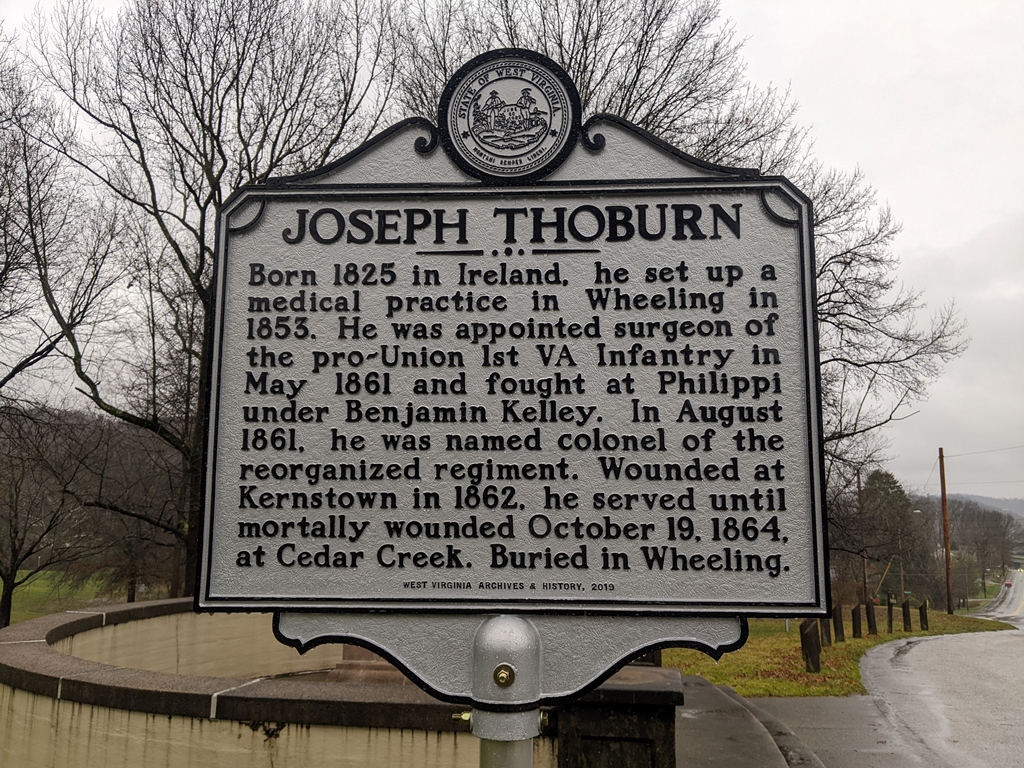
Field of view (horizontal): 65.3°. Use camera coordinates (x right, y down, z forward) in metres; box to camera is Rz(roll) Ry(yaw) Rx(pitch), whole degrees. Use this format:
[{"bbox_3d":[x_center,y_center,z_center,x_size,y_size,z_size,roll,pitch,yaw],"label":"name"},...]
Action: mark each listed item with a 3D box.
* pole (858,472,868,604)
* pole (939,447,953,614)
[{"bbox_3d":[27.991,12.351,63.717,0.270,11.085,0.270,-3,-9,23],"label":"pole"},{"bbox_3d":[23.424,7.869,43.095,0.250,8.873,0.250,-3,-9,28],"label":"pole"}]

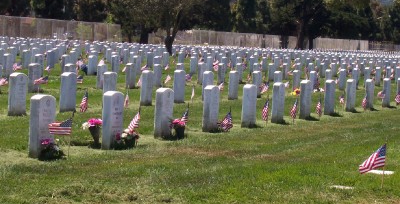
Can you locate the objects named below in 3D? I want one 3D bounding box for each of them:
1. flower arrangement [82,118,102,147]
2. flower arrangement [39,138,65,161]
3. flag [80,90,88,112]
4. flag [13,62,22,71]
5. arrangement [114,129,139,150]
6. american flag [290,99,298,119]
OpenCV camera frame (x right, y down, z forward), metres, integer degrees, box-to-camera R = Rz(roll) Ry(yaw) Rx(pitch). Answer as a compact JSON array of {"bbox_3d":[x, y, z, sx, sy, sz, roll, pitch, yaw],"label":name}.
[{"bbox_3d":[-1.165,0.341,14.100,0.250,0.315,0.220,3,3,0],"label":"flower arrangement"},{"bbox_3d":[-1.436,0.459,12.400,0.250,0.220,0.230,3,3,0],"label":"flower arrangement"},{"bbox_3d":[-1.747,-0.008,19.400,0.125,0.330,0.100,2,3,0],"label":"flag"},{"bbox_3d":[-4.639,-0.896,32.600,0.250,0.210,0.090,2,3,-10],"label":"flag"},{"bbox_3d":[-0.791,0.405,13.850,0.260,0.235,0.230,3,3,0],"label":"arrangement"},{"bbox_3d":[1.433,0.099,19.450,0.125,0.300,0.090,2,3,0],"label":"american flag"}]

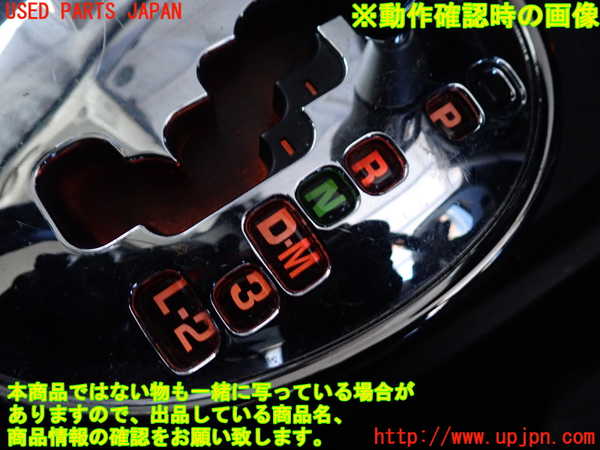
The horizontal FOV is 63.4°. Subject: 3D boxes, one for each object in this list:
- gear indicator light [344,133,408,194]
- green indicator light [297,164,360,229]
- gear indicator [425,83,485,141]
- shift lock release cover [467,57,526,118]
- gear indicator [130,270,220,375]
[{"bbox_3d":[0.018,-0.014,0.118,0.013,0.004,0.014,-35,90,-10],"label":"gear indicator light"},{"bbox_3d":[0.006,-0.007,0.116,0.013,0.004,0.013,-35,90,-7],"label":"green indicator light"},{"bbox_3d":[0.044,-0.033,0.141,0.015,0.004,0.016,-34,90,-10],"label":"gear indicator"},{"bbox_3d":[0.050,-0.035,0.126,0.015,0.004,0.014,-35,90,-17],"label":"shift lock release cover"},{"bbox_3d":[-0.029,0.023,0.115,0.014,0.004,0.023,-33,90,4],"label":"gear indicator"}]

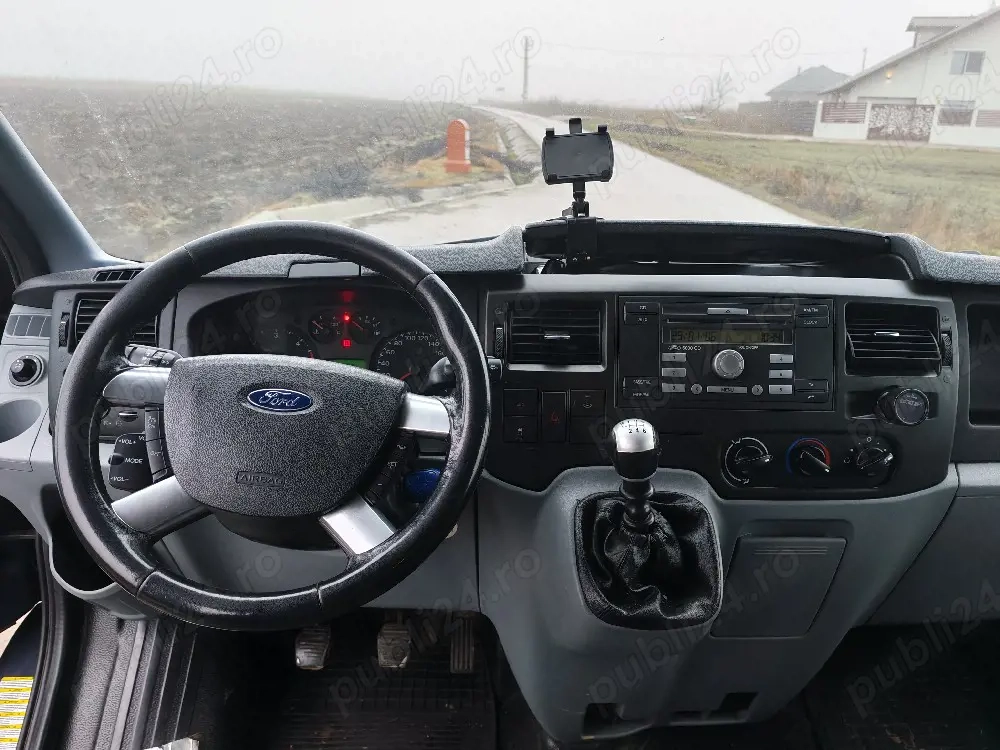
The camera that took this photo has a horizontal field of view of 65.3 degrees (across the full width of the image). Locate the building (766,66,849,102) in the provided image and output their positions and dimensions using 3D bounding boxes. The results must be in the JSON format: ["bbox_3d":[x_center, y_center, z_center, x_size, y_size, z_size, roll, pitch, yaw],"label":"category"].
[{"bbox_3d":[29.742,-26.754,74.000,8.700,5.600,8.700,10,21,24],"label":"building"}]

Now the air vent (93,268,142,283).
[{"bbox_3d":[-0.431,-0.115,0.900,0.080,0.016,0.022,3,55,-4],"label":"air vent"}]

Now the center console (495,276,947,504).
[{"bbox_3d":[0.232,0.013,0.870,0.495,0.235,0.110,1,1,0],"label":"center console"}]

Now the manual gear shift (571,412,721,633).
[{"bbox_3d":[0.136,0.135,0.735,0.132,0.195,0.125,1,7,0],"label":"manual gear shift"}]

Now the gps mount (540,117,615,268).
[{"bbox_3d":[0.091,-0.218,0.920,0.083,0.172,0.080,1,19,0],"label":"gps mount"}]

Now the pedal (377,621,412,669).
[{"bbox_3d":[-0.166,0.427,1.230,0.055,0.078,0.045,1,-9,0],"label":"pedal"}]

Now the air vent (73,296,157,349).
[{"bbox_3d":[-0.431,-0.058,0.872,0.096,0.062,0.025,1,-6,-3],"label":"air vent"}]

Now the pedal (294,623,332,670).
[{"bbox_3d":[-0.290,0.418,1.205,0.056,0.070,0.030,2,-15,-1],"label":"pedal"}]

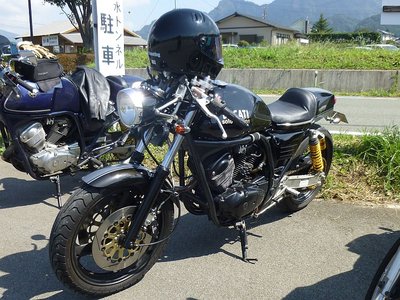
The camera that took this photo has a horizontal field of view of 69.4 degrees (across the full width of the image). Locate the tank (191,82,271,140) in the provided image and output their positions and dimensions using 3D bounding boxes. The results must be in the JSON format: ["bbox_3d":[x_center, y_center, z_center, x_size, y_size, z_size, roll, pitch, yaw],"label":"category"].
[{"bbox_3d":[0.152,-0.224,1.504,0.510,0.260,0.270,-11,22,-36],"label":"tank"}]

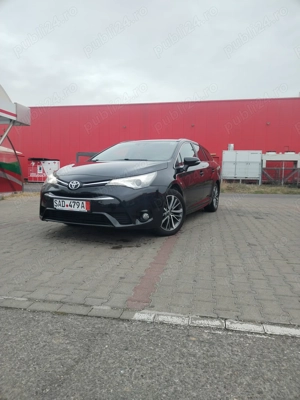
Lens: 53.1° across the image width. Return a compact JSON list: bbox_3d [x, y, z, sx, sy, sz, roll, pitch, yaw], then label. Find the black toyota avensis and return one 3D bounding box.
[{"bbox_3d":[0.094,-0.390,5.682,1.860,1.480,4.800,3,6,25],"label":"black toyota avensis"}]

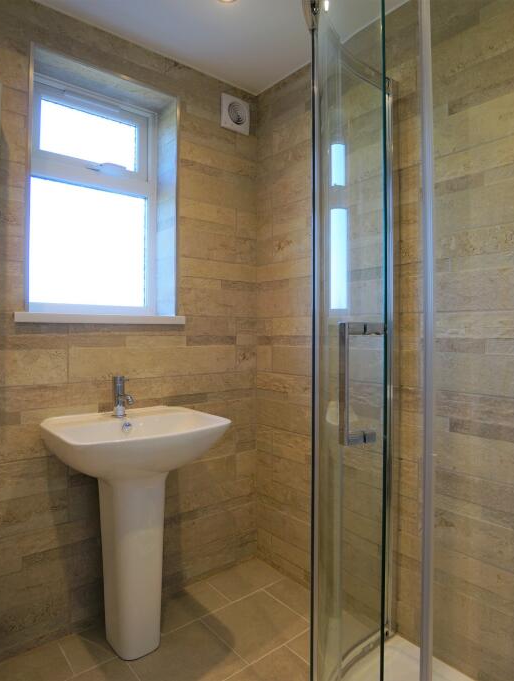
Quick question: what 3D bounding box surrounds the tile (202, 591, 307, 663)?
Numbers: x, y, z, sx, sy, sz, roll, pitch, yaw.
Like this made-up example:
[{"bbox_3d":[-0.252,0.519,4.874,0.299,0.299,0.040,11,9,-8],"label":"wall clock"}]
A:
[{"bbox_3d":[-0.001,1.055,1.591,0.303,0.010,0.302,-1,1,-40],"label":"tile"}]

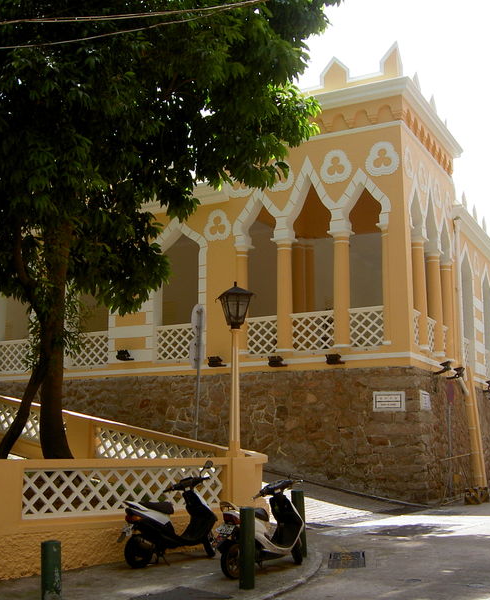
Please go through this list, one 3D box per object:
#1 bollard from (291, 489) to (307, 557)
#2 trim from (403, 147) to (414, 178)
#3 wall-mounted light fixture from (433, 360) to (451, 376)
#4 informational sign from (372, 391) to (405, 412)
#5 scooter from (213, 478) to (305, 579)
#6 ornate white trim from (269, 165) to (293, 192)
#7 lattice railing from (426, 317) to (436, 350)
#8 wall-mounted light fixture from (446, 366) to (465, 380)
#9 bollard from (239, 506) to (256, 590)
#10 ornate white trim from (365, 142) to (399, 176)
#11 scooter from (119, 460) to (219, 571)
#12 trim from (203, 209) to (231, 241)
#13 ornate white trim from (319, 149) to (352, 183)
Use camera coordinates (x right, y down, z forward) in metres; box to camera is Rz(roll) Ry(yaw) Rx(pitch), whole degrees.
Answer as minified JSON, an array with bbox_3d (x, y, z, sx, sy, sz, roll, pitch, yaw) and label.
[{"bbox_3d":[0.748,3.030,10.633,0.170,0.867,0.170,-4,-11,5],"label":"bollard"},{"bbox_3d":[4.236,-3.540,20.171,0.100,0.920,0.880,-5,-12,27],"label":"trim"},{"bbox_3d":[5.173,1.756,20.562,0.450,0.360,0.350,-5,-12,27],"label":"wall-mounted light fixture"},{"bbox_3d":[3.318,2.347,18.176,0.780,0.470,0.050,-6,-19,27],"label":"informational sign"},{"bbox_3d":[0.204,2.829,9.768,1.620,1.070,0.670,10,-15,-43],"label":"scooter"},{"bbox_3d":[0.932,-3.351,21.246,0.880,0.920,0.100,-5,-12,27],"label":"ornate white trim"},{"bbox_3d":[5.020,0.998,21.171,0.080,1.000,1.150,-5,-12,27],"label":"lattice railing"},{"bbox_3d":[5.631,1.986,21.066,0.440,0.320,0.300,-6,-12,27],"label":"wall-mounted light fixture"},{"bbox_3d":[0.027,2.751,8.734,0.168,0.870,0.168,0,-11,0],"label":"bollard"},{"bbox_3d":[3.375,-3.470,19.336,0.850,0.890,0.100,-6,-12,27],"label":"ornate white trim"},{"bbox_3d":[-0.938,2.721,10.038,1.620,1.230,0.670,8,-13,-36],"label":"scooter"},{"bbox_3d":[-0.740,-2.034,21.275,0.840,0.900,0.100,-6,-12,27],"label":"trim"},{"bbox_3d":[2.353,-3.485,20.516,0.880,0.920,0.100,-5,-12,27],"label":"ornate white trim"}]

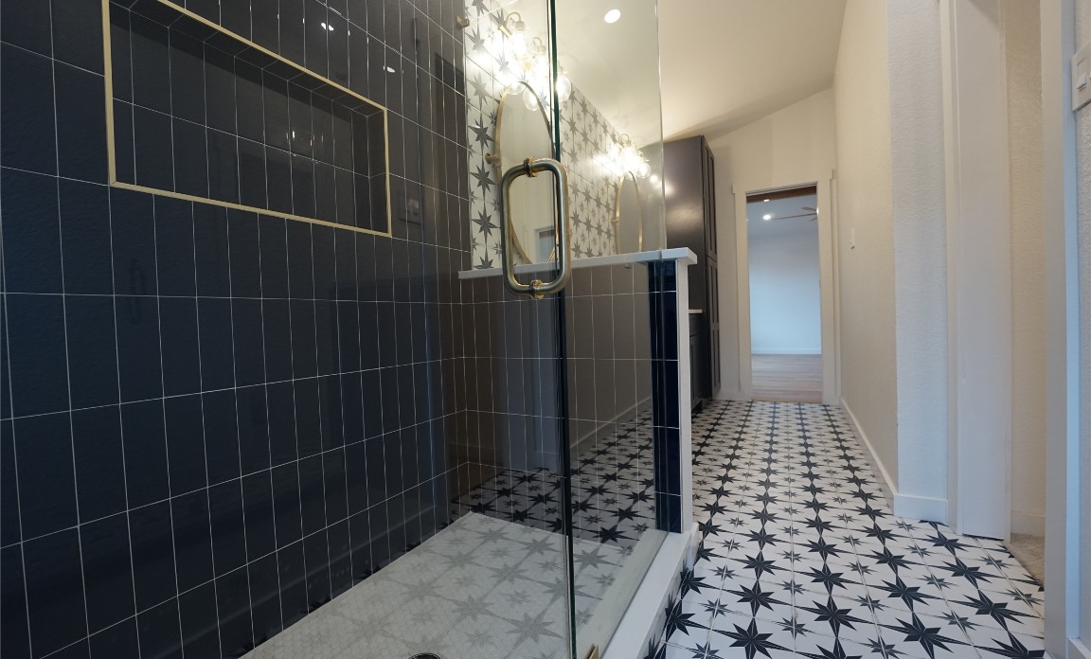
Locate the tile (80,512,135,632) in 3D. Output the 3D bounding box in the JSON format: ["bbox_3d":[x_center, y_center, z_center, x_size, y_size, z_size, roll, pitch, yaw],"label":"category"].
[{"bbox_3d":[-0.921,0.510,0.890,0.010,0.232,0.075,-2,1,30],"label":"tile"}]

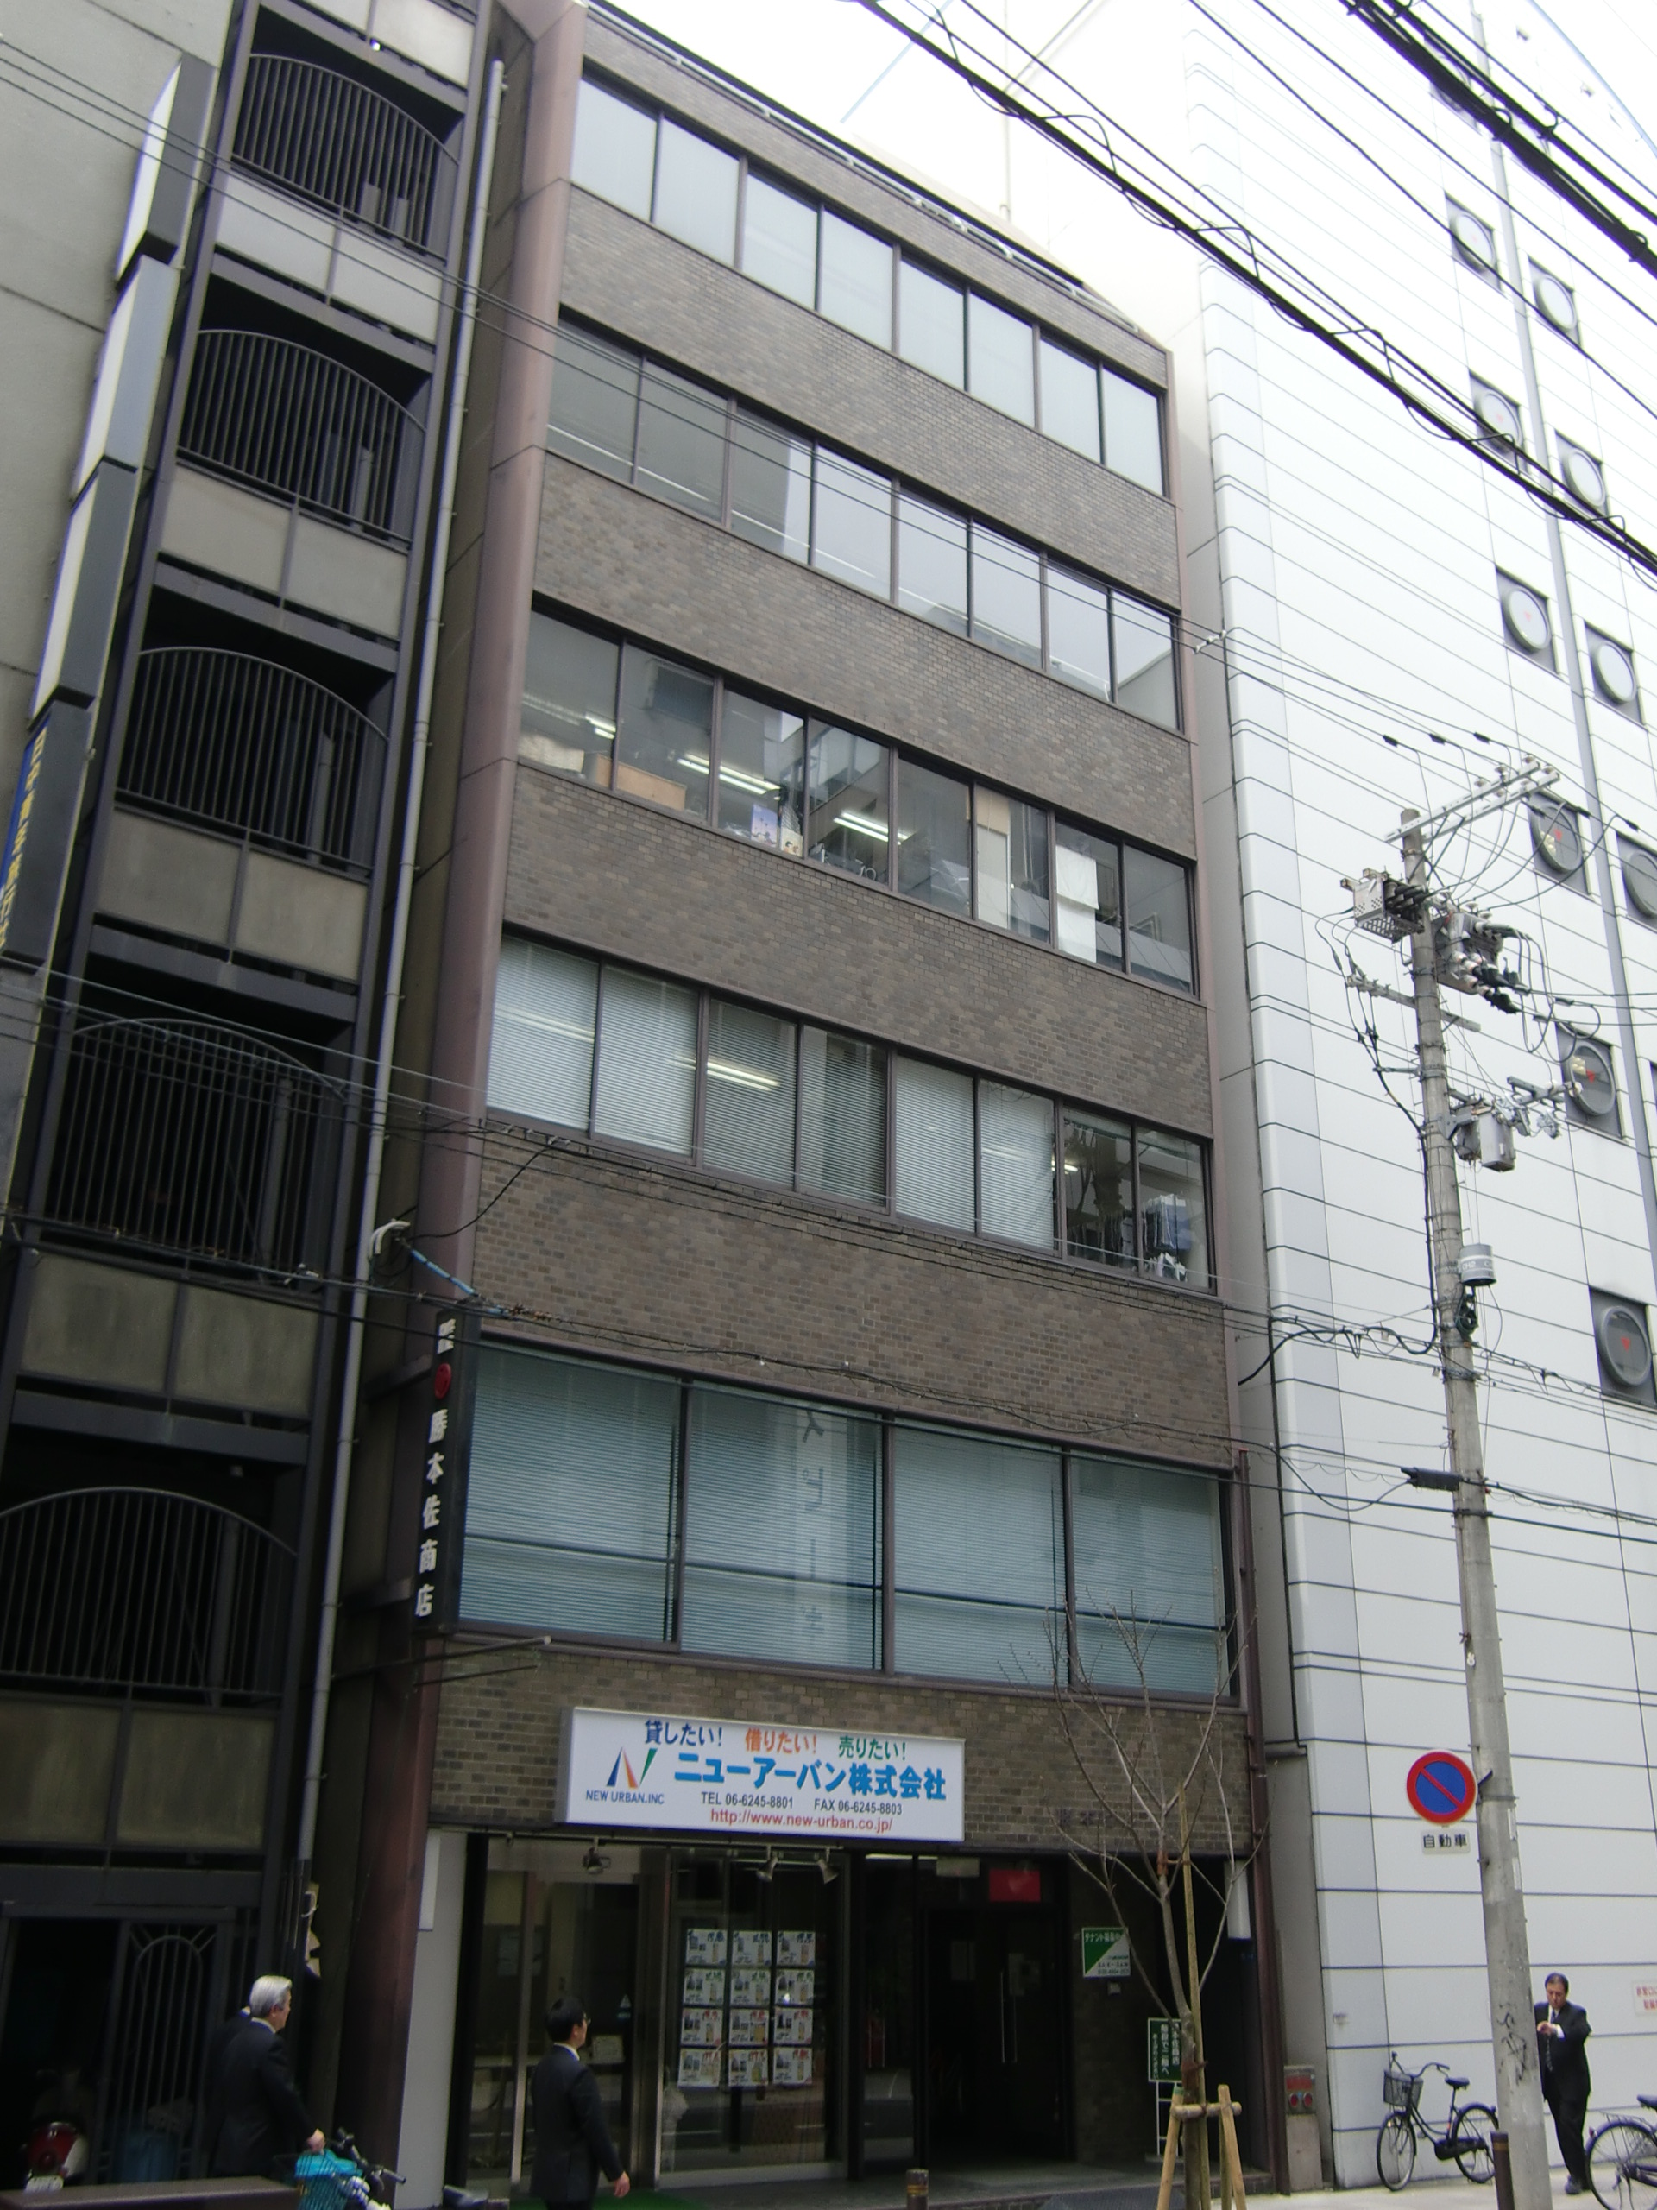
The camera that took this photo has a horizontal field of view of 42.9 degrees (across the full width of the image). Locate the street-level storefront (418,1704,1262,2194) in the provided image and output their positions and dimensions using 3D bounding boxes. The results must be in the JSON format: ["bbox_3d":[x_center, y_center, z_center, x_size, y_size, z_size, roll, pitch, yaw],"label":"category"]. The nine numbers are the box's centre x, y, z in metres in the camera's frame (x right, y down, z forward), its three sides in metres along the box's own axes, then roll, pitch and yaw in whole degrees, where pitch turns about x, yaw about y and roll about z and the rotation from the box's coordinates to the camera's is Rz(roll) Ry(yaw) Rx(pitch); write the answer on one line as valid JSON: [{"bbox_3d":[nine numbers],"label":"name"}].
[{"bbox_3d":[0.388,6.493,16.104,7.800,3.550,0.700,16,-26,-33],"label":"street-level storefront"}]

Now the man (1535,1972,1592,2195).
[{"bbox_3d":[6.364,8.458,18.250,0.500,1.710,0.380,-12,-25,30],"label":"man"}]

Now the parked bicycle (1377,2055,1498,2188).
[{"bbox_3d":[5.349,8.778,18.230,1.680,1.060,0.550,17,-27,-34],"label":"parked bicycle"}]

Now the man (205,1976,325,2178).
[{"bbox_3d":[-2.948,5.389,10.950,0.500,1.670,0.500,17,-27,-35],"label":"man"}]

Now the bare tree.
[{"bbox_3d":[2.074,5.231,13.400,1.150,4.000,1.100,1,-22,0],"label":"bare tree"}]

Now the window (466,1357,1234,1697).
[{"bbox_3d":[0.523,3.582,17.195,7.800,2.100,0.160,16,-26,-33],"label":"window"}]

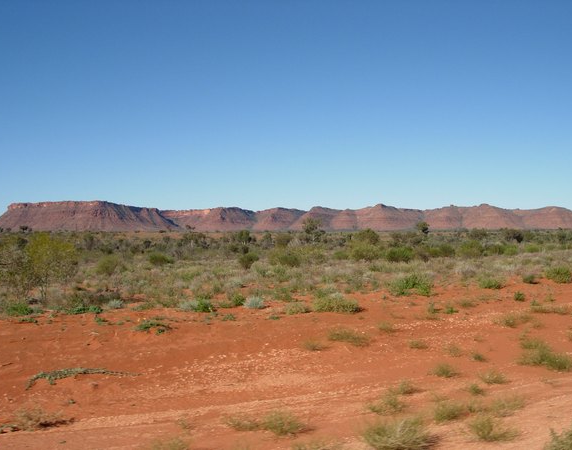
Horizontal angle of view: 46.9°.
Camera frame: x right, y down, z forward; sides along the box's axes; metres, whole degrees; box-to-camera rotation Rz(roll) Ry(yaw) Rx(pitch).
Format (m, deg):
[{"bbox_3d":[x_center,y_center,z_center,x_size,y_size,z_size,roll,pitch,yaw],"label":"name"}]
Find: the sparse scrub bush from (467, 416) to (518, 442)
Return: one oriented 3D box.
[{"bbox_3d":[1.872,1.854,6.009,0.435,0.210,0.370,0,-1,17],"label":"sparse scrub bush"}]

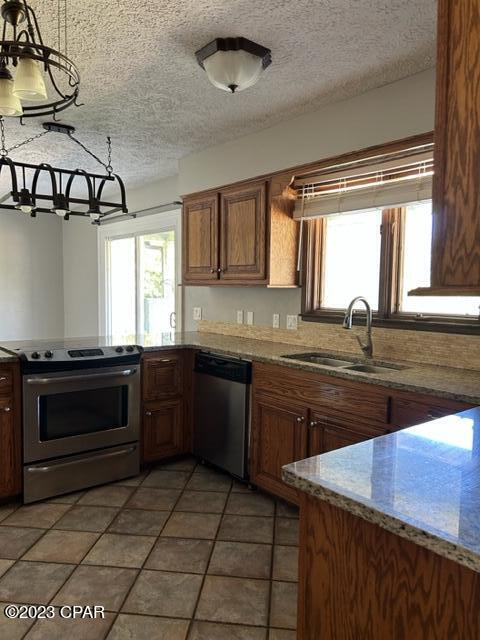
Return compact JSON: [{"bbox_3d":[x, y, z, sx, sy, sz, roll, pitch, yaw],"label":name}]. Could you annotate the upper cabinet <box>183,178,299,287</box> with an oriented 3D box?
[{"bbox_3d":[-0.030,-0.652,3.857,0.323,0.762,1.120,-2,5,-40],"label":"upper cabinet"}]

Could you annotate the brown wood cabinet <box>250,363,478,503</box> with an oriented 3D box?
[{"bbox_3d":[0.776,0.715,2.681,0.622,0.856,1.488,-2,5,-40],"label":"brown wood cabinet"}]

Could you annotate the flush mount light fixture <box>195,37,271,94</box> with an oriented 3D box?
[{"bbox_3d":[-0.031,-1.190,2.343,0.350,0.156,0.350,-2,5,-40],"label":"flush mount light fixture"}]

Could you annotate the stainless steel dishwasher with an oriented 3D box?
[{"bbox_3d":[0.093,0.651,3.479,0.605,0.816,0.604,-2,5,-40],"label":"stainless steel dishwasher"}]

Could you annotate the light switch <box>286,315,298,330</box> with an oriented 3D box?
[{"bbox_3d":[0.390,0.022,3.622,0.014,0.114,0.116,-2,5,-40],"label":"light switch"}]

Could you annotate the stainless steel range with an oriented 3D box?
[{"bbox_3d":[-1.177,0.632,3.308,0.765,0.925,0.680,-2,5,-40],"label":"stainless steel range"}]

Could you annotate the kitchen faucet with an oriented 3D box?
[{"bbox_3d":[0.717,0.049,2.905,0.305,0.385,0.080,-2,5,-40],"label":"kitchen faucet"}]

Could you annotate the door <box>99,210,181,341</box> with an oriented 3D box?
[{"bbox_3d":[-1.218,-0.102,5.578,0.110,2.100,1.980,-2,5,-40],"label":"door"}]

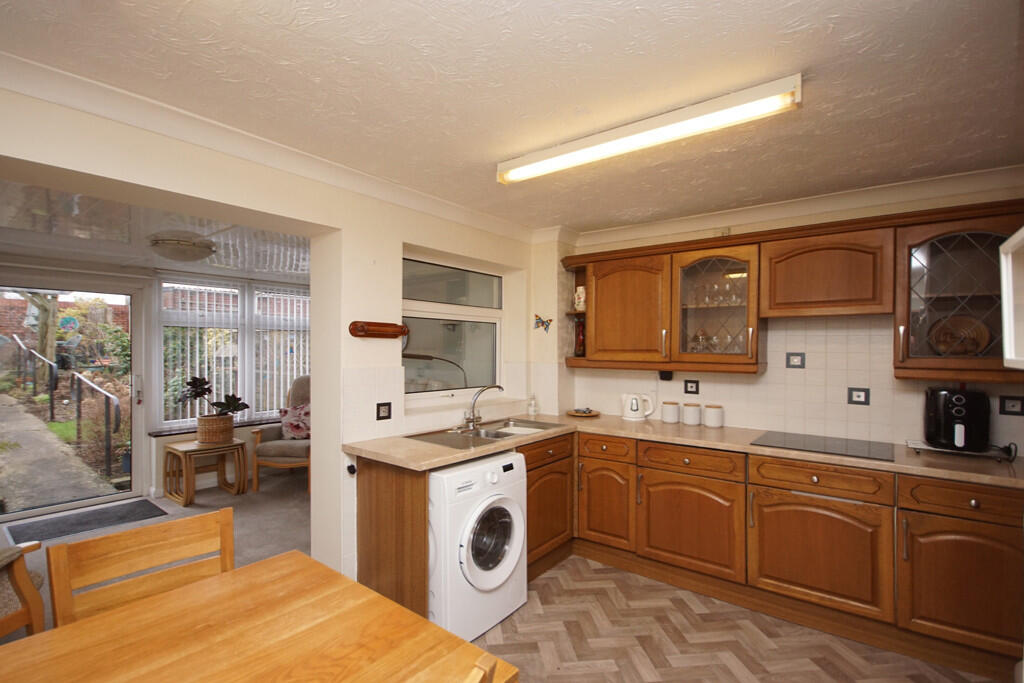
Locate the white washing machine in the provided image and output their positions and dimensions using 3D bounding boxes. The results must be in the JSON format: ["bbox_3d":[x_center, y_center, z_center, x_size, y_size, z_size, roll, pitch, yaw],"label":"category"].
[{"bbox_3d":[-0.308,1.043,2.491,0.580,0.845,0.600,0,0,39],"label":"white washing machine"}]

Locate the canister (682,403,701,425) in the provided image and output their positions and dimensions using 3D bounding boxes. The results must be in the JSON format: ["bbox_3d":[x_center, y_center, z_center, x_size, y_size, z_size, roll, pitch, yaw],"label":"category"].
[{"bbox_3d":[1.259,0.510,3.181,0.113,0.142,0.113,0,-1,36],"label":"canister"}]

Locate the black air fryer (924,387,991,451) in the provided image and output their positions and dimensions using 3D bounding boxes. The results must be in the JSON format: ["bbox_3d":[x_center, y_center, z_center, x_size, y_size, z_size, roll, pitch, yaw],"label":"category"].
[{"bbox_3d":[2.243,0.385,2.300,0.240,0.308,0.285,0,0,38],"label":"black air fryer"}]

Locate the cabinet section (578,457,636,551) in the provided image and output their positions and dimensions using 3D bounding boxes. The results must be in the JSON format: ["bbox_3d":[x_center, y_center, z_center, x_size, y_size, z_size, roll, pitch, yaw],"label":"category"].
[{"bbox_3d":[0.755,1.042,3.124,0.399,0.544,0.550,0,0,35],"label":"cabinet section"}]

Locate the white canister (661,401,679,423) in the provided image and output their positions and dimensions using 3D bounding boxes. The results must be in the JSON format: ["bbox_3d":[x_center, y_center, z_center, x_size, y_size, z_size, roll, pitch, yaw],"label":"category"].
[{"bbox_3d":[1.137,0.511,3.268,0.113,0.142,0.113,0,-1,36],"label":"white canister"}]

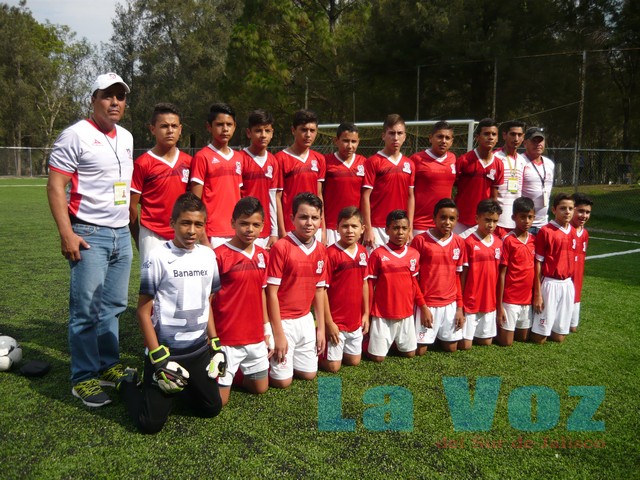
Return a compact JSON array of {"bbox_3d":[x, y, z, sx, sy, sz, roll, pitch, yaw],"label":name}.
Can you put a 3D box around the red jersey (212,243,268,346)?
[{"bbox_3d":[-0.459,0.303,3.353,0.410,0.586,0.250,-5,10,-31],"label":"red jersey"}]

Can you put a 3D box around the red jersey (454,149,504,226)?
[{"bbox_3d":[1.246,-0.411,4.780,0.420,0.590,0.250,-2,8,-15],"label":"red jersey"}]

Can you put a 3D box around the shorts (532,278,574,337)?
[{"bbox_3d":[1.688,0.490,4.412,0.330,0.431,0.270,-3,9,-23],"label":"shorts"}]

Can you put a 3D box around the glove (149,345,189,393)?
[{"bbox_3d":[-0.703,0.596,2.830,0.130,0.240,0.110,-39,-13,-27],"label":"glove"}]

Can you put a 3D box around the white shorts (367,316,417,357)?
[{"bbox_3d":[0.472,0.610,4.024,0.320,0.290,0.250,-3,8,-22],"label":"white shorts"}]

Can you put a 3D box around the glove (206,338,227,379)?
[{"bbox_3d":[-0.521,0.592,3.074,0.100,0.200,0.110,-4,9,-30],"label":"glove"}]

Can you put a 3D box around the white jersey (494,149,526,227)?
[{"bbox_3d":[1.620,-0.429,5.188,0.460,0.670,0.260,-1,8,-5],"label":"white jersey"}]

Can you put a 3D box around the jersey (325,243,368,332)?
[{"bbox_3d":[0.161,0.299,3.842,0.350,0.560,0.220,-4,9,-30],"label":"jersey"}]

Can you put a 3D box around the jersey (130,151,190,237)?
[{"bbox_3d":[-0.965,-0.277,3.750,0.440,0.560,0.260,-6,10,-36],"label":"jersey"}]

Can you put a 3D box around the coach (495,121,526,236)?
[{"bbox_3d":[1.647,-0.211,5.246,0.470,1.624,0.290,-2,9,-15],"label":"coach"}]

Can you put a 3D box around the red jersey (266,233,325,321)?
[{"bbox_3d":[-0.137,0.207,3.557,0.390,0.520,0.240,-5,9,-32],"label":"red jersey"}]

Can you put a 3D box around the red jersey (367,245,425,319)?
[{"bbox_3d":[0.499,0.277,4.036,0.400,0.500,0.250,-2,9,-17],"label":"red jersey"}]

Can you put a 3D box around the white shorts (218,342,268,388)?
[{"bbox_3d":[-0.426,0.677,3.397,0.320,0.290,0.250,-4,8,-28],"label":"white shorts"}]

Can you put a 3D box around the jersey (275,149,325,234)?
[{"bbox_3d":[-0.135,-0.320,4.018,0.390,0.559,0.240,-4,9,-25],"label":"jersey"}]

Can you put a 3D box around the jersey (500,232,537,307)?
[{"bbox_3d":[1.425,0.199,4.358,0.360,0.538,0.230,-3,9,-23],"label":"jersey"}]

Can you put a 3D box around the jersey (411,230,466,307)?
[{"bbox_3d":[0.807,0.197,4.155,0.410,0.527,0.250,-2,9,-15],"label":"jersey"}]

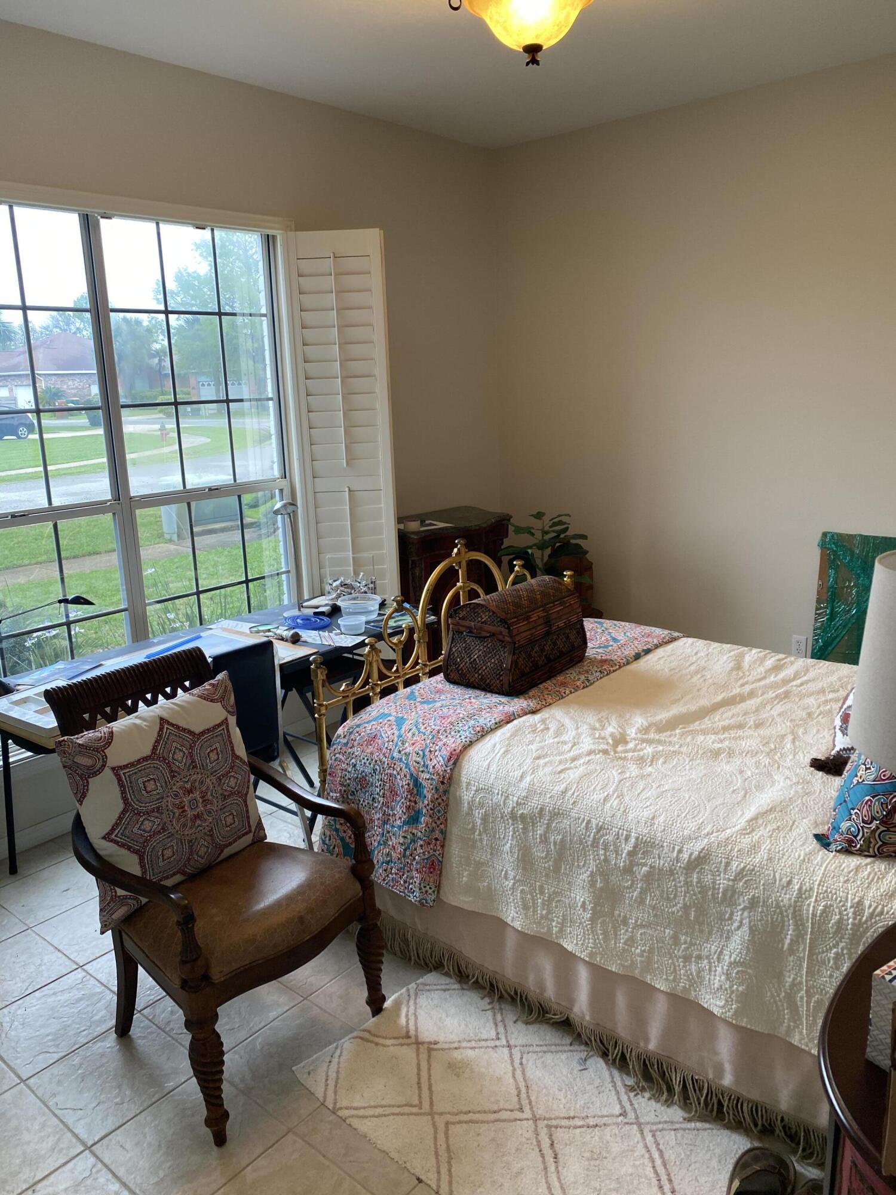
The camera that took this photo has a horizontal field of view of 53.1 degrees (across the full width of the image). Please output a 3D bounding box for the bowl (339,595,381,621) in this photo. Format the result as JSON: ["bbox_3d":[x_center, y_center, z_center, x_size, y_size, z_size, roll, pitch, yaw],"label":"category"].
[{"bbox_3d":[-0.324,0.040,3.320,0.160,0.064,0.160,-2,14,0],"label":"bowl"}]

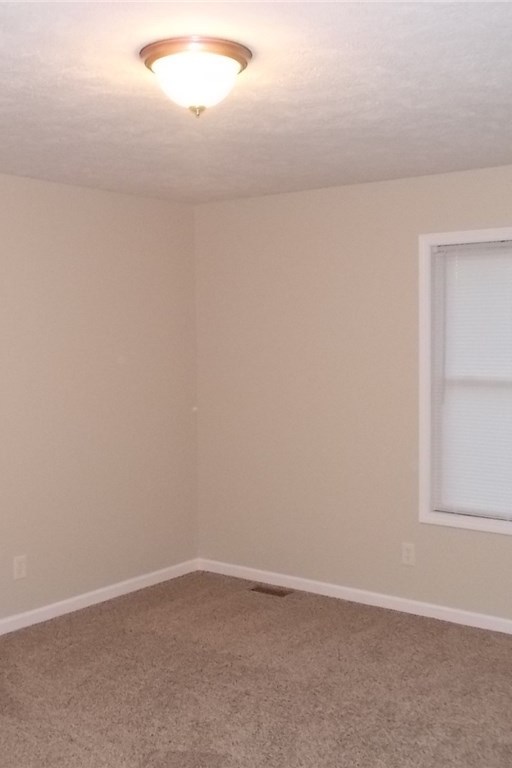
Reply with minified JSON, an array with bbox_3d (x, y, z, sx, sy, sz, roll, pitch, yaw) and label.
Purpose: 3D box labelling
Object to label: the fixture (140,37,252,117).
[{"bbox_3d":[-0.182,-0.918,2.645,0.345,0.185,0.345,0,3,0],"label":"fixture"}]

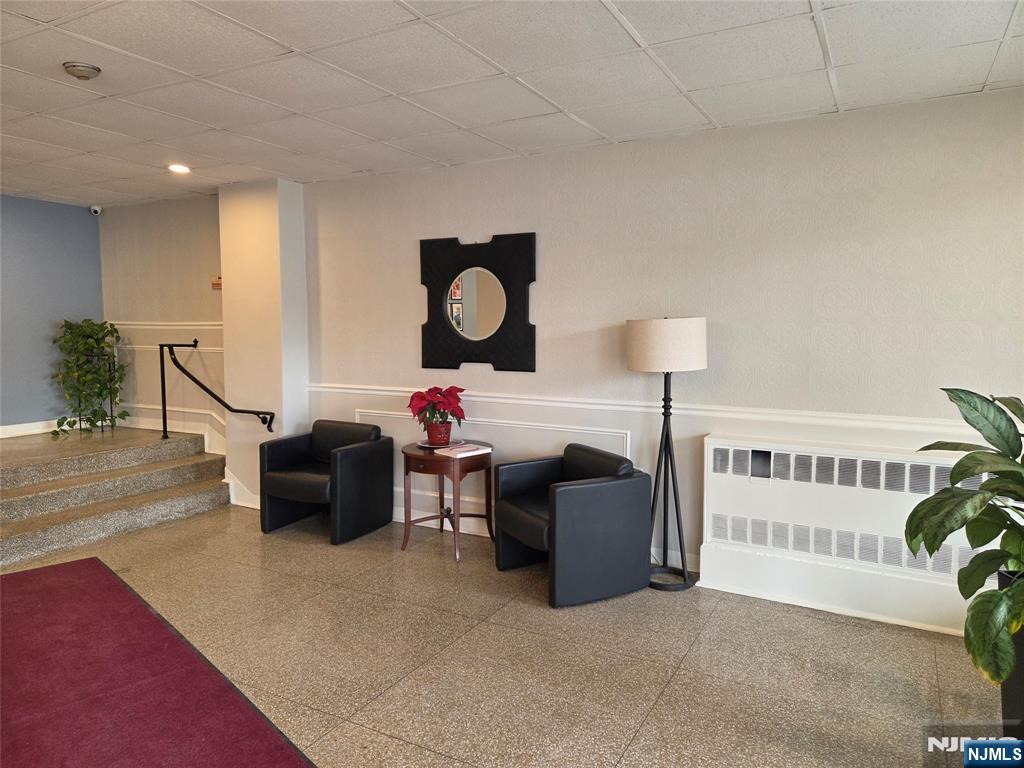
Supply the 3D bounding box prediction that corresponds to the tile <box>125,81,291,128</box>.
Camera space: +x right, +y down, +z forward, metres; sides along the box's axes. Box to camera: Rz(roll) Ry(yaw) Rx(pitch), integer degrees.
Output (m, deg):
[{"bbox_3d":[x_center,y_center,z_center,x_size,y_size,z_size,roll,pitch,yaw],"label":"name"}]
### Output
[{"bbox_3d":[-1.508,-1.393,3.392,0.602,0.025,0.610,3,6,28],"label":"tile"}]

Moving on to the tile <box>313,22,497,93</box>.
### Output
[{"bbox_3d":[-0.432,-1.336,2.810,0.600,0.020,0.600,3,6,28],"label":"tile"}]

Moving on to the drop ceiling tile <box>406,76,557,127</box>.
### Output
[{"bbox_3d":[-0.142,-1.394,3.349,0.602,0.025,0.610,3,6,28],"label":"drop ceiling tile"}]

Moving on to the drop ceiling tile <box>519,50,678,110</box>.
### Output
[{"bbox_3d":[0.391,-1.355,3.031,0.605,0.020,0.605,3,6,29],"label":"drop ceiling tile"}]

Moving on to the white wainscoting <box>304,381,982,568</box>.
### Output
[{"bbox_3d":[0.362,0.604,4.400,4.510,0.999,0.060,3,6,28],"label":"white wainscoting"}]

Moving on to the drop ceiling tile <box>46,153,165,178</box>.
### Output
[{"bbox_3d":[-2.820,-1.522,4.790,0.600,0.020,0.600,3,6,28],"label":"drop ceiling tile"}]

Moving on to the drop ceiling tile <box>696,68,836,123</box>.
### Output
[{"bbox_3d":[1.227,-1.396,3.312,0.602,0.025,0.622,3,6,28],"label":"drop ceiling tile"}]

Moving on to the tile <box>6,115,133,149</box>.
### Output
[{"bbox_3d":[-2.576,-1.444,3.954,0.605,0.020,0.605,3,6,29],"label":"tile"}]

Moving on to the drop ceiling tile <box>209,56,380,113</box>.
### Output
[{"bbox_3d":[-0.971,-1.360,3.081,0.605,0.020,0.605,3,6,29],"label":"drop ceiling tile"}]

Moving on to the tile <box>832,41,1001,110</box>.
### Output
[{"bbox_3d":[1.759,-1.351,2.992,0.605,0.020,0.605,3,6,29],"label":"tile"}]

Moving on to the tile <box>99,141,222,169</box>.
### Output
[{"bbox_3d":[-2.297,-1.495,4.504,0.602,0.025,0.610,3,6,28],"label":"tile"}]

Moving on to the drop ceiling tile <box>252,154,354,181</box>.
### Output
[{"bbox_3d":[-1.452,-1.521,4.754,0.600,0.020,0.624,3,6,28],"label":"drop ceiling tile"}]

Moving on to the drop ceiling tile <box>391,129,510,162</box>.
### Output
[{"bbox_3d":[-0.381,-1.467,4.175,0.600,0.020,0.624,3,6,28],"label":"drop ceiling tile"}]

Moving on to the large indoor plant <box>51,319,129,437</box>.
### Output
[{"bbox_3d":[-3.838,-0.070,6.217,0.500,1.040,0.500,3,6,29],"label":"large indoor plant"}]

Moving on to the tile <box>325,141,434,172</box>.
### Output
[{"bbox_3d":[-0.928,-1.497,4.466,0.602,0.025,0.622,3,6,28],"label":"tile"}]

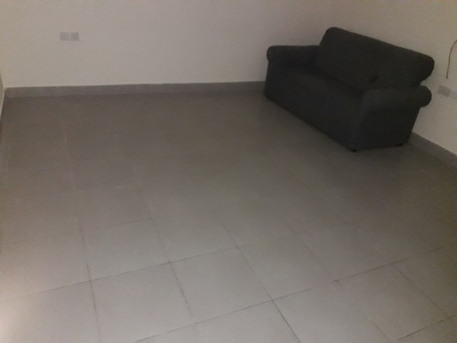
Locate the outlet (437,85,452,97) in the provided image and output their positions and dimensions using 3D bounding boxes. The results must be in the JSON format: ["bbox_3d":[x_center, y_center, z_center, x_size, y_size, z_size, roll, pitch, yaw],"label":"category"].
[{"bbox_3d":[1.923,-0.710,3.179,0.016,0.065,0.129,-8,32,-24],"label":"outlet"}]

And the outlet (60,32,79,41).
[{"bbox_3d":[-1.539,-1.304,3.460,0.165,0.081,0.016,-8,32,-24],"label":"outlet"}]

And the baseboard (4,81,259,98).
[{"bbox_3d":[-0.702,-0.956,4.125,3.234,0.111,0.015,-8,32,-24],"label":"baseboard"}]

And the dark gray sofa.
[{"bbox_3d":[1.165,-0.969,3.769,0.746,0.875,1.670,-8,32,-24],"label":"dark gray sofa"}]

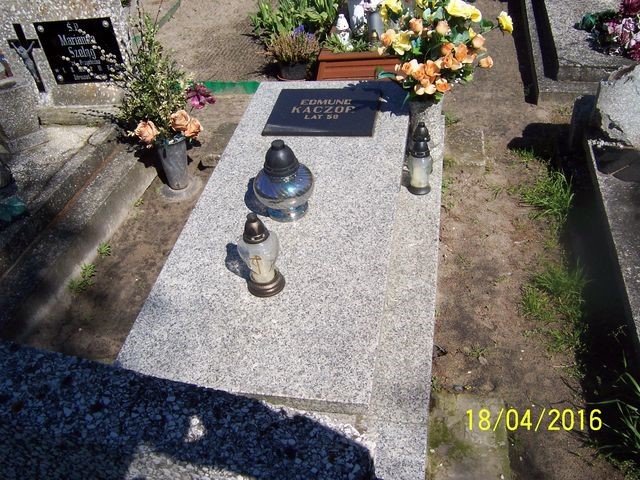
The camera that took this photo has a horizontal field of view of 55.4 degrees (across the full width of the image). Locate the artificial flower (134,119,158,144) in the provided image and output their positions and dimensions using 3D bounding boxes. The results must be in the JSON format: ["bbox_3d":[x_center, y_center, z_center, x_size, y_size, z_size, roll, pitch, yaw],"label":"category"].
[{"bbox_3d":[-0.651,-0.404,2.290,0.085,0.078,0.080,19,48,27],"label":"artificial flower"}]

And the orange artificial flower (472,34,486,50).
[{"bbox_3d":[0.520,-0.644,1.990,0.048,0.050,0.048,-15,42,-8],"label":"orange artificial flower"}]

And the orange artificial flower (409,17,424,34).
[{"bbox_3d":[0.315,-0.700,1.990,0.050,0.056,0.050,2,43,11],"label":"orange artificial flower"}]

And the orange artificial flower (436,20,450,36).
[{"bbox_3d":[0.484,-0.829,2.390,0.056,0.062,0.056,3,28,11],"label":"orange artificial flower"}]

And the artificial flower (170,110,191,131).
[{"bbox_3d":[-0.519,-0.445,2.270,0.075,0.070,0.072,2,43,11],"label":"artificial flower"}]

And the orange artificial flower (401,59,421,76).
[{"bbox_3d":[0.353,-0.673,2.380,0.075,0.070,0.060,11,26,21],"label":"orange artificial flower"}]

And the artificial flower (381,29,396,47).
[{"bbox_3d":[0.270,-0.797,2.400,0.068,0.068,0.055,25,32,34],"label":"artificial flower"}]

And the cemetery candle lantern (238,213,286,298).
[{"bbox_3d":[-0.167,0.032,1.676,0.113,0.260,0.113,2,43,11],"label":"cemetery candle lantern"}]

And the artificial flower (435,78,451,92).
[{"bbox_3d":[0.406,-0.511,2.020,0.053,0.046,0.052,-5,42,3],"label":"artificial flower"}]

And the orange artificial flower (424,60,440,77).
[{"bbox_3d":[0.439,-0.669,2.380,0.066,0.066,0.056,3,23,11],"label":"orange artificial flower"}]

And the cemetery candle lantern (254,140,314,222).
[{"bbox_3d":[-0.124,-0.220,2.119,0.205,0.288,0.205,3,41,11],"label":"cemetery candle lantern"}]

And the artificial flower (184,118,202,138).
[{"bbox_3d":[-0.469,-0.417,2.260,0.072,0.070,0.072,-12,42,-5],"label":"artificial flower"}]

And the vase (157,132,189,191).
[{"bbox_3d":[-0.575,-0.303,2.393,0.112,0.230,0.112,0,43,0],"label":"vase"}]

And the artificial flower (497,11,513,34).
[{"bbox_3d":[0.738,-0.870,2.440,0.050,0.085,0.090,3,36,36],"label":"artificial flower"}]

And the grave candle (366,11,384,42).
[{"bbox_3d":[0.305,-1.164,3.350,0.088,0.185,0.088,3,39,13],"label":"grave candle"}]

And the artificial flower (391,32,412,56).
[{"bbox_3d":[0.269,-0.647,2.010,0.075,0.065,0.070,19,48,27],"label":"artificial flower"}]

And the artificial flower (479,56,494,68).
[{"bbox_3d":[0.663,-0.707,2.430,0.055,0.050,0.060,-30,28,-27],"label":"artificial flower"}]

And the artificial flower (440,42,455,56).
[{"bbox_3d":[0.414,-0.618,1.980,0.048,0.048,0.048,2,43,11],"label":"artificial flower"}]

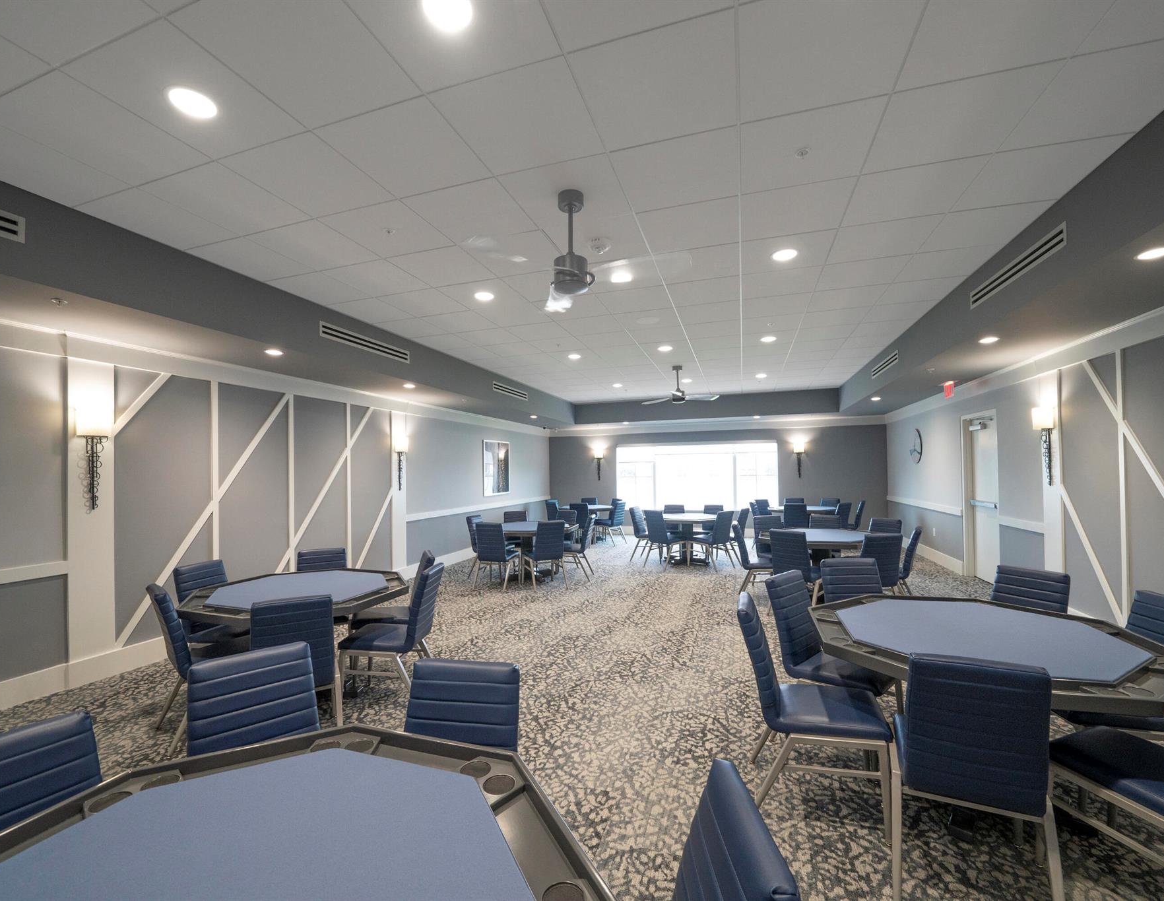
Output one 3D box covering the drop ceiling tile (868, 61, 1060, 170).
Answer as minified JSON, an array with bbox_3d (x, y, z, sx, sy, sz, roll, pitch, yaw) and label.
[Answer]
[{"bbox_3d":[1.663,-1.479,2.045,0.600,0.020,0.575,-1,-2,20],"label":"drop ceiling tile"}]

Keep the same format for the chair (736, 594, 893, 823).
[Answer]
[{"bbox_3d":[1.073,1.195,2.134,0.600,0.880,0.400,-1,-2,20],"label":"chair"}]

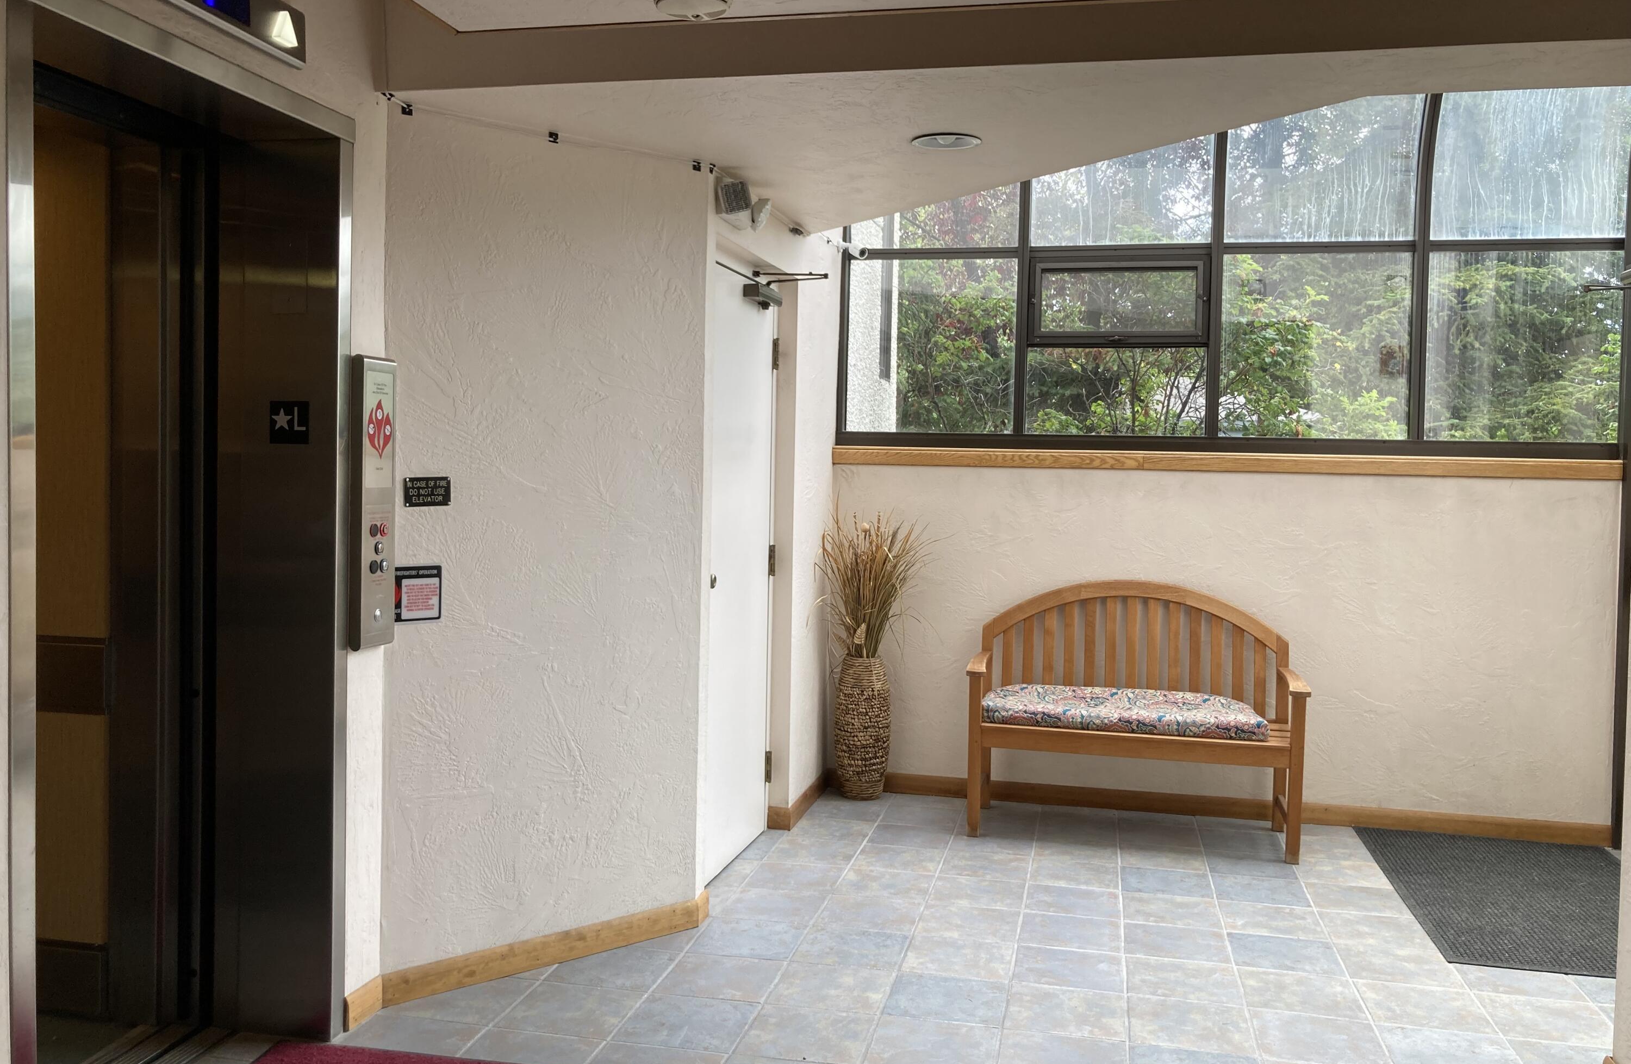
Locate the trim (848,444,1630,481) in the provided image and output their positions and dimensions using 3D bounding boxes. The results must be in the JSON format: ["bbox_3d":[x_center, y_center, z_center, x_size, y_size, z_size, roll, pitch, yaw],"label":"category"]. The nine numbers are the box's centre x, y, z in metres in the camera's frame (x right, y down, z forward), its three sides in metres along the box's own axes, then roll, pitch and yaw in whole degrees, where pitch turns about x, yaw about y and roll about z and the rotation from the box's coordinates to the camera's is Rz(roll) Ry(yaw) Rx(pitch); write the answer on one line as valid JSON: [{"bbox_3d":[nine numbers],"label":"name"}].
[{"bbox_3d":[1.610,-0.288,5.466,3.121,0.080,0.040,2,2,12],"label":"trim"}]

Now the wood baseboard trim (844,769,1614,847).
[{"bbox_3d":[1.598,1.143,5.516,3.129,0.088,0.022,2,2,12],"label":"wood baseboard trim"}]

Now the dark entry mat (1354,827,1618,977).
[{"bbox_3d":[2.454,1.233,4.480,0.924,0.009,1.540,2,2,12],"label":"dark entry mat"}]

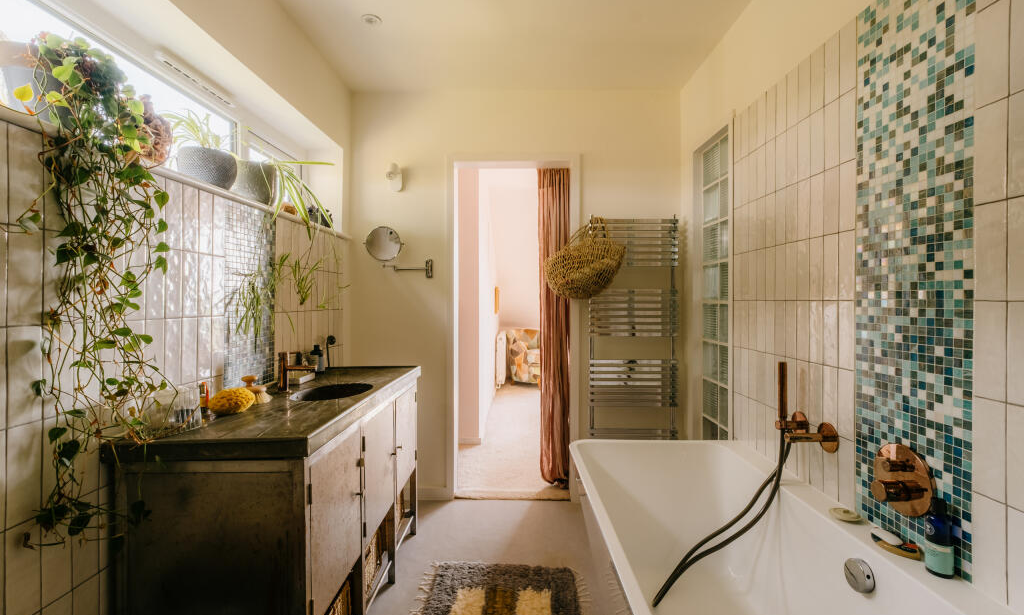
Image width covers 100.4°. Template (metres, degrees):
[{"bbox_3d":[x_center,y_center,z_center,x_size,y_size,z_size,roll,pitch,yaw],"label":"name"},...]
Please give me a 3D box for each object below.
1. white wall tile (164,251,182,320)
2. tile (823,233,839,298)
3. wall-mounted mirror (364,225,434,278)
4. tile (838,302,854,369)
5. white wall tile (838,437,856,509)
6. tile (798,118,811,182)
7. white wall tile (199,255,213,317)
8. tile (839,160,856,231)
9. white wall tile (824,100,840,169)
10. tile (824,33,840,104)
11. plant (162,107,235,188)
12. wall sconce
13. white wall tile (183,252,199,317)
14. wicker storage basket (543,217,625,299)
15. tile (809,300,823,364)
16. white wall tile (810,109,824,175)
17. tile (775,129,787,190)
[{"bbox_3d":[-0.997,-0.068,1.251,0.009,0.202,0.060,0,0,1],"label":"white wall tile"},{"bbox_3d":[0.993,-0.123,1.323,0.009,0.202,0.063,0,0,0],"label":"tile"},{"bbox_3d":[-0.656,-0.321,2.485,0.400,0.300,0.130,0,1,0],"label":"wall-mounted mirror"},{"bbox_3d":[0.981,0.081,1.246,0.010,0.200,0.060,0,0,0],"label":"tile"},{"bbox_3d":[0.979,0.485,1.249,0.010,0.200,0.060,0,0,0],"label":"white wall tile"},{"bbox_3d":[0.999,-0.534,1.451,0.010,0.202,0.062,0,1,0],"label":"tile"},{"bbox_3d":[-1.011,-0.072,1.401,0.010,0.202,0.062,0,1,0],"label":"white wall tile"},{"bbox_3d":[0.992,-0.325,1.258,0.009,0.202,0.062,0,0,0],"label":"tile"},{"bbox_3d":[1.017,-0.539,1.343,0.010,0.204,0.062,0,1,0],"label":"white wall tile"},{"bbox_3d":[0.985,-0.730,1.303,0.010,0.200,0.060,0,0,0],"label":"tile"},{"bbox_3d":[-1.108,-0.554,1.533,0.200,0.290,0.200,0,1,0],"label":"plant"},{"bbox_3d":[-0.681,-0.759,2.490,0.098,0.165,0.110,0,1,0],"label":"wall sconce"},{"bbox_3d":[-1.011,-0.071,1.335,0.010,0.202,0.062,0,1,0],"label":"white wall tile"},{"bbox_3d":[0.400,-0.278,2.370,0.450,0.440,0.250,0,1,0],"label":"wicker storage basket"},{"bbox_3d":[0.981,0.080,1.370,0.010,0.200,0.060,0,0,0],"label":"tile"},{"bbox_3d":[0.984,-0.528,1.366,0.010,0.200,0.060,0,0,0],"label":"white wall tile"},{"bbox_3d":[1.017,-0.543,1.594,0.010,0.204,0.062,0,1,0],"label":"tile"}]

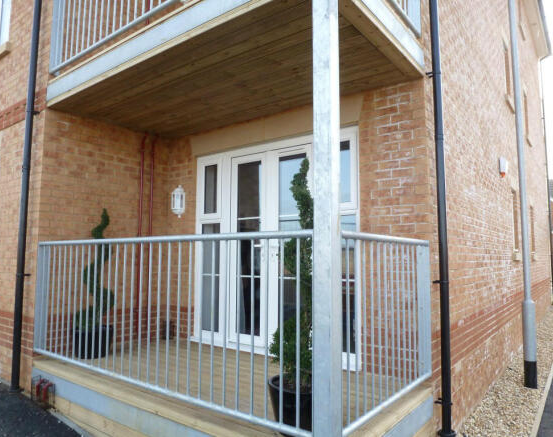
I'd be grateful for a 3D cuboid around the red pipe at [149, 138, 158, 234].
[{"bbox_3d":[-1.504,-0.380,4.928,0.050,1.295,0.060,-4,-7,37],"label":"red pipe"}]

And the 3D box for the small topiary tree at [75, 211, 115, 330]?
[{"bbox_3d":[-1.828,0.516,4.104,0.360,1.250,0.360,-4,-7,37],"label":"small topiary tree"}]

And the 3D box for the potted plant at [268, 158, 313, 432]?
[{"bbox_3d":[0.156,0.413,2.384,0.400,1.570,0.400,0,-5,0],"label":"potted plant"}]

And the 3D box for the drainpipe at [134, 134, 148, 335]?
[{"bbox_3d":[-1.587,0.165,4.768,0.050,2.402,0.060,-4,-7,37],"label":"drainpipe"}]

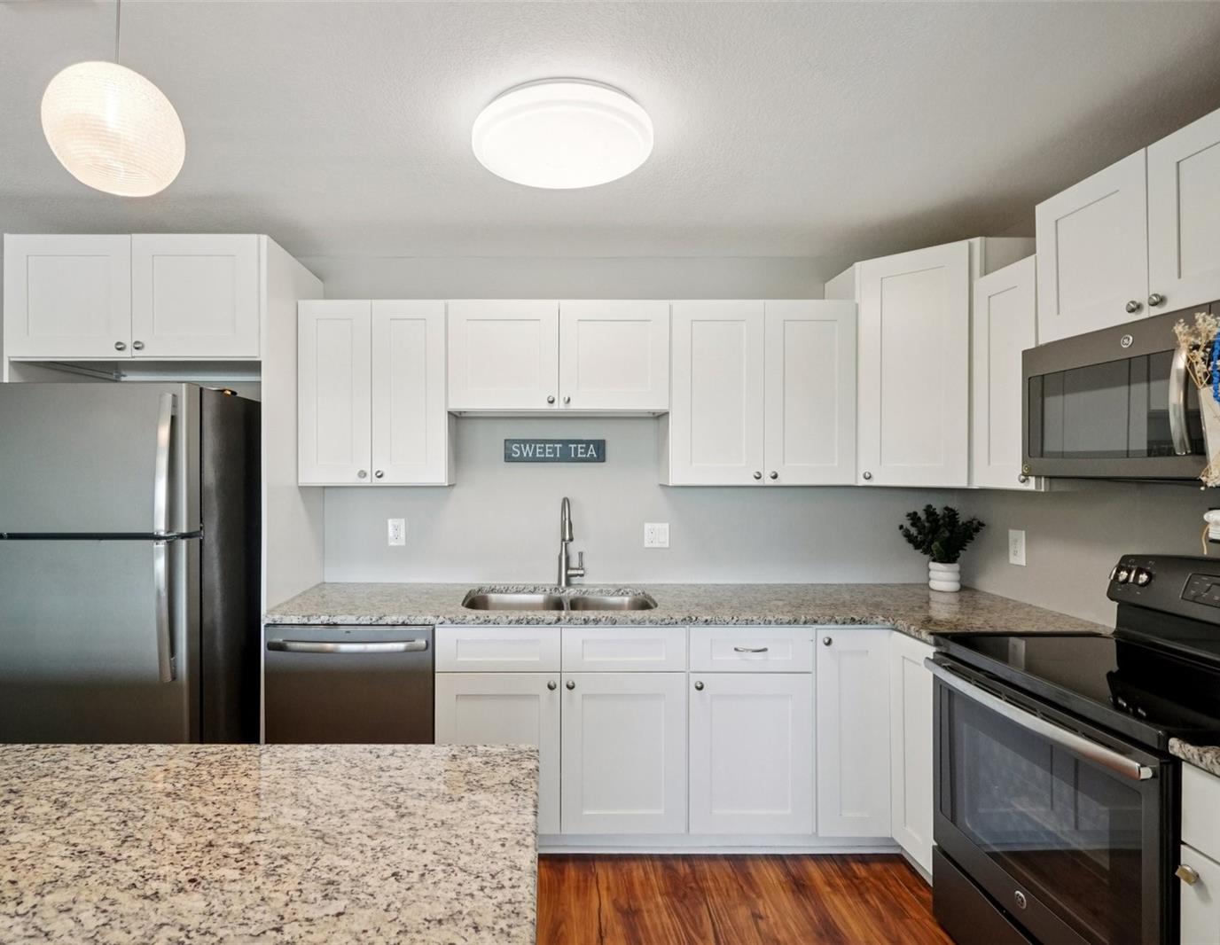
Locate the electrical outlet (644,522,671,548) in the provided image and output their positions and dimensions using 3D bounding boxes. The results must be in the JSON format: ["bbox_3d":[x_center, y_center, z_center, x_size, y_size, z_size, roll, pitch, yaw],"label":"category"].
[{"bbox_3d":[0.219,0.292,2.745,0.115,0.115,0.010,0,0,0],"label":"electrical outlet"}]

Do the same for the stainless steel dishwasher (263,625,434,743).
[{"bbox_3d":[-0.935,0.975,2.400,0.605,0.850,0.620,0,0,-3],"label":"stainless steel dishwasher"}]

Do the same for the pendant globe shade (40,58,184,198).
[{"bbox_3d":[-0.733,-0.506,0.880,0.168,0.171,0.168,0,0,0],"label":"pendant globe shade"}]

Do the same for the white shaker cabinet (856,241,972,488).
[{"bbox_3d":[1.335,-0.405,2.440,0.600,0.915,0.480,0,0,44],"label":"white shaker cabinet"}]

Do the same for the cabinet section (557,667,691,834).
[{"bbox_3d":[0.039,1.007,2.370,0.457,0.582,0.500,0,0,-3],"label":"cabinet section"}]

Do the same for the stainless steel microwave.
[{"bbox_3d":[1.535,-0.196,1.525,0.400,0.415,0.745,0,0,-6],"label":"stainless steel microwave"}]

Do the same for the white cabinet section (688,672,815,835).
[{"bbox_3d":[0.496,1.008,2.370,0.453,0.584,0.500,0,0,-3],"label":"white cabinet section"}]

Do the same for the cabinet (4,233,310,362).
[{"bbox_3d":[-1.728,-0.629,2.425,0.940,0.460,0.610,0,0,0],"label":"cabinet"}]

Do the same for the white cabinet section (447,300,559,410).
[{"bbox_3d":[-0.444,-0.477,2.562,0.460,0.456,0.290,0,0,-3],"label":"white cabinet section"}]

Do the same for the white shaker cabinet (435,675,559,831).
[{"bbox_3d":[-0.420,1.000,2.410,0.452,0.585,0.600,0,0,-3],"label":"white shaker cabinet"}]

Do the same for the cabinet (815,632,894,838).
[{"bbox_3d":[0.867,0.938,2.410,0.280,0.765,0.580,0,0,0],"label":"cabinet"}]

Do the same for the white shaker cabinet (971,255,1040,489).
[{"bbox_3d":[1.480,-0.324,1.960,0.325,0.762,0.305,0,0,-5],"label":"white shaker cabinet"}]

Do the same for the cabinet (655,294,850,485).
[{"bbox_3d":[0.624,-0.329,2.590,0.768,0.764,0.320,0,0,0],"label":"cabinet"}]

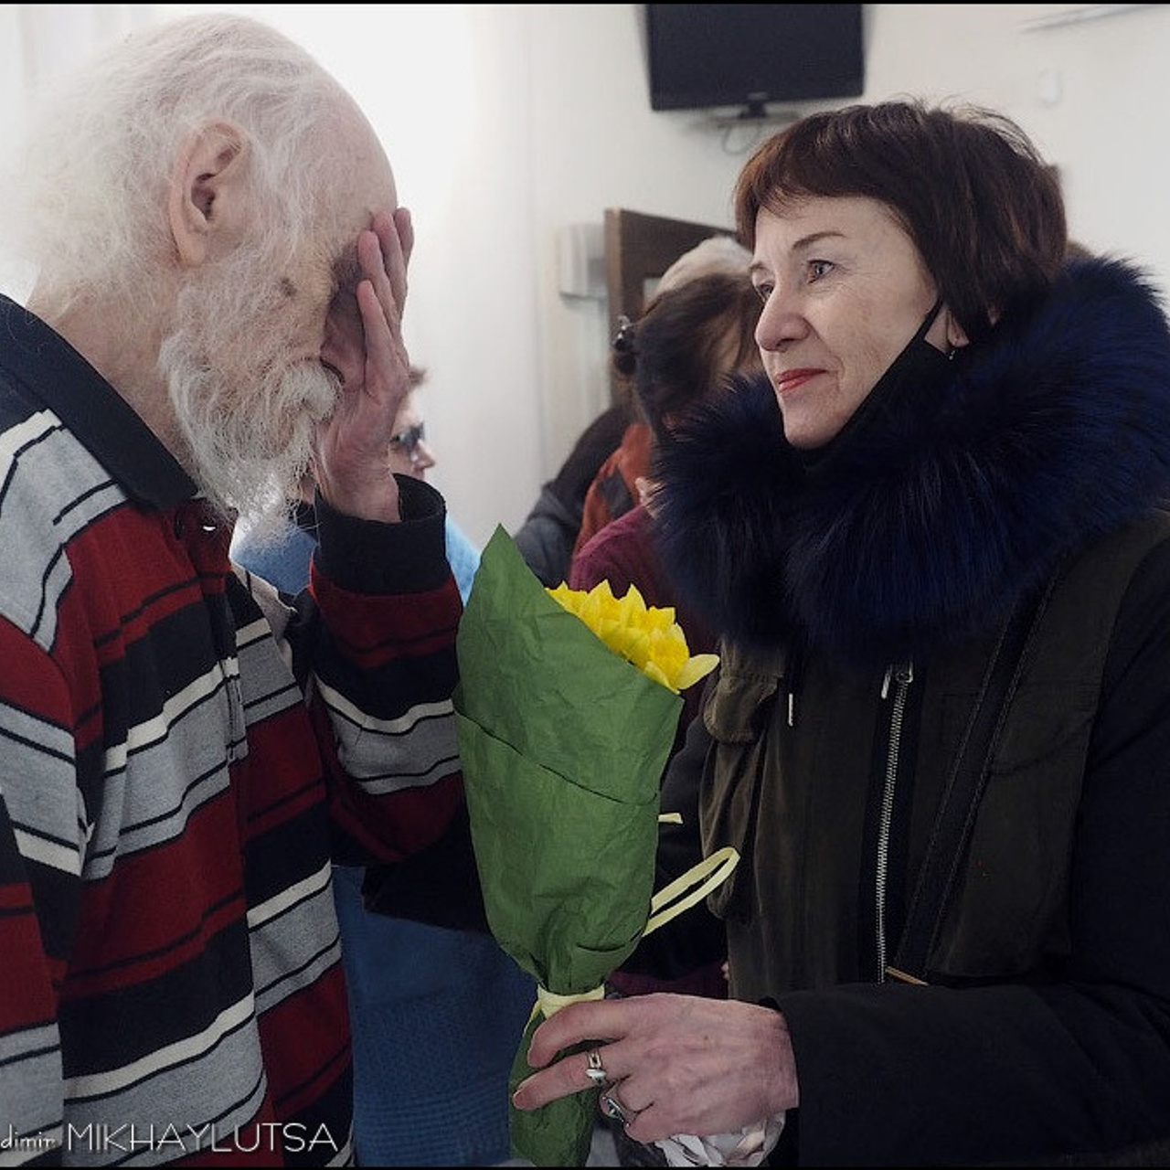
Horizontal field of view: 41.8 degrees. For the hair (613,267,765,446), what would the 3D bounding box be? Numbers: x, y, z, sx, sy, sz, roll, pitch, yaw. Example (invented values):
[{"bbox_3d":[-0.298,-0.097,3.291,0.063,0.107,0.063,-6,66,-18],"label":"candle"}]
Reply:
[{"bbox_3d":[0.146,-0.252,1.720,0.230,0.205,0.180,3,2,-12],"label":"hair"}]

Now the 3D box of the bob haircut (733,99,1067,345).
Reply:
[{"bbox_3d":[0.222,-0.246,1.075,0.235,0.195,0.200,-4,1,-33],"label":"bob haircut"}]

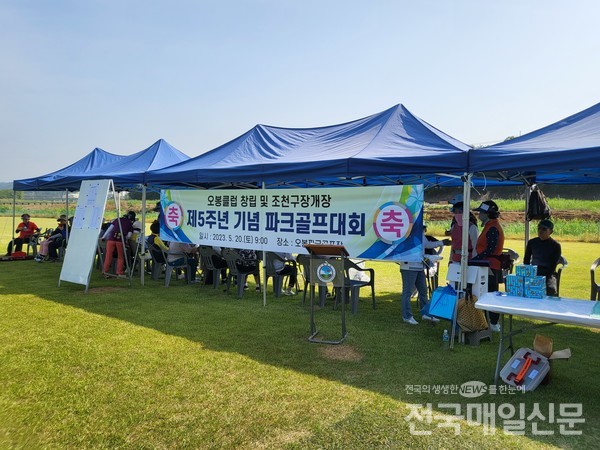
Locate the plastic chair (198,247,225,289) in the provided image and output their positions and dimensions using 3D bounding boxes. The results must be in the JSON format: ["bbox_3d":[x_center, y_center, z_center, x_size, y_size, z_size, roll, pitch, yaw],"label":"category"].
[{"bbox_3d":[-1.566,0.790,8.720,0.560,0.800,0.570,-1,2,-40],"label":"plastic chair"}]

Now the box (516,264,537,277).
[{"bbox_3d":[2.225,0.451,4.439,0.165,0.104,0.155,2,3,36],"label":"box"}]

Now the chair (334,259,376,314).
[{"bbox_3d":[0.802,0.877,6.828,0.570,0.800,0.560,2,2,45],"label":"chair"}]

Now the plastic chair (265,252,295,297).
[{"bbox_3d":[-0.357,0.795,7.755,0.570,0.800,0.570,2,3,36],"label":"plastic chair"}]

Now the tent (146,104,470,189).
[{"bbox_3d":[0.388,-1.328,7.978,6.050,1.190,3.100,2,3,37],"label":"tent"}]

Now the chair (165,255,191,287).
[{"bbox_3d":[-2.426,0.743,8.655,0.570,0.800,0.570,-2,3,-44],"label":"chair"}]

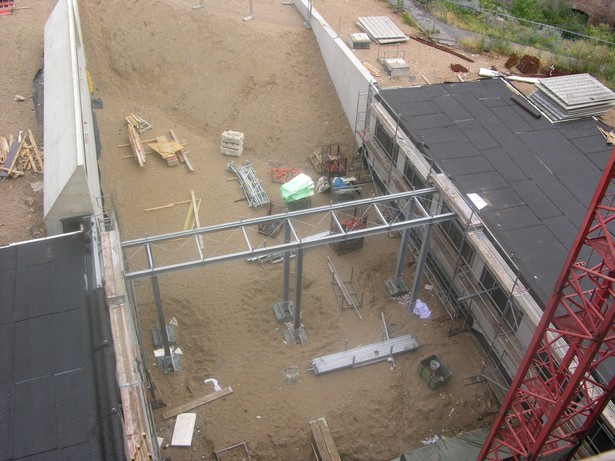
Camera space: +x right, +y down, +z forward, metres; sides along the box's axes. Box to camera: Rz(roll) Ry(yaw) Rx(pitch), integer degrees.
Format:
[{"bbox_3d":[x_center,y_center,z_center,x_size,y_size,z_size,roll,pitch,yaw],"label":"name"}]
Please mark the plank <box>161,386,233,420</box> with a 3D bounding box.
[{"bbox_3d":[-3.145,5.014,17.962,2.057,0.050,0.186,-18,44,-23],"label":"plank"}]

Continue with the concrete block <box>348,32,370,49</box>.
[{"bbox_3d":[2.542,-9.188,30.187,0.847,0.344,1.002,-4,40,-7],"label":"concrete block"}]

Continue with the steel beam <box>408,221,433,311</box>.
[{"bbox_3d":[3.649,1.224,19.963,0.165,3.791,0.165,-10,41,-15],"label":"steel beam"}]

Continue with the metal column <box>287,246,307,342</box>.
[{"bbox_3d":[-0.251,2.000,18.797,0.165,3.826,0.165,-10,41,-15],"label":"metal column"}]

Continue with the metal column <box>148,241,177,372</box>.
[{"bbox_3d":[-4.125,2.631,17.739,0.165,3.950,0.165,-10,41,-15],"label":"metal column"}]

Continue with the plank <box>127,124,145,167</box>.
[{"bbox_3d":[-7.686,-3.797,28.007,0.316,0.300,3.269,-12,41,-17],"label":"plank"}]

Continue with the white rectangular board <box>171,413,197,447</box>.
[{"bbox_3d":[-3.409,5.549,17.291,0.513,0.060,0.992,2,39,0],"label":"white rectangular board"}]

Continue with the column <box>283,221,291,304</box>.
[{"bbox_3d":[-0.638,1.198,19.831,0.165,3.726,0.165,-10,41,-15],"label":"column"}]

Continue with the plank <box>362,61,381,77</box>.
[{"bbox_3d":[2.906,-7.287,28.101,0.223,0.080,1.321,-15,42,-20],"label":"plank"}]

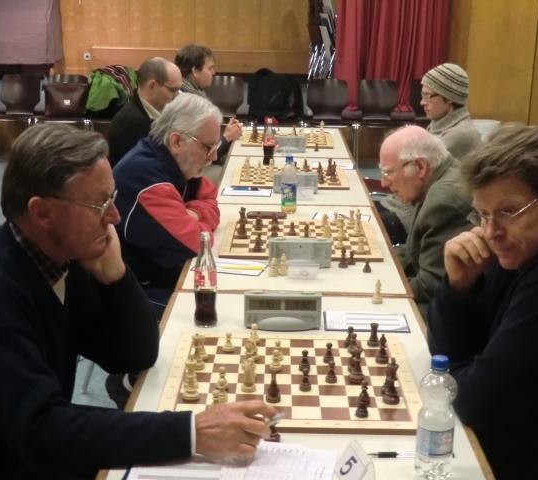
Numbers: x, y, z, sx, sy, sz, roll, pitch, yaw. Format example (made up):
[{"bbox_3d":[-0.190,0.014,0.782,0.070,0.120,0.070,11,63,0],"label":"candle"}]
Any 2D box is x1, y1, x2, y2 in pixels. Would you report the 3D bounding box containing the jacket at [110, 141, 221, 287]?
[{"bbox_3d":[-0.405,-0.071,3.060,0.470,0.580,0.560,1,14,1],"label":"jacket"}]

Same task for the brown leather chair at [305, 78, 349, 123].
[{"bbox_3d":[0.625,-1.234,9.150,0.490,0.860,0.540,1,14,1],"label":"brown leather chair"}]

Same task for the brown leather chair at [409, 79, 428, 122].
[{"bbox_3d":[1.710,-1.217,9.150,0.490,0.860,0.540,1,14,1],"label":"brown leather chair"}]

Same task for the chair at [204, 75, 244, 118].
[{"bbox_3d":[-0.482,-1.252,9.150,0.490,0.860,0.540,1,14,1],"label":"chair"}]

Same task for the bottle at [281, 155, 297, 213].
[{"bbox_3d":[0.086,-0.232,3.534,0.065,0.231,0.065,1,14,1],"label":"bottle"}]

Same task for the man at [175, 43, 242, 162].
[{"bbox_3d":[-0.480,-0.516,5.380,0.700,1.320,0.500,1,14,1],"label":"man"}]

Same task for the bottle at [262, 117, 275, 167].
[{"bbox_3d":[0.003,-0.524,4.631,0.062,0.245,0.062,1,14,1],"label":"bottle"}]

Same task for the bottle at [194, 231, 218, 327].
[{"bbox_3d":[-0.159,0.096,2.221,0.061,0.245,0.061,1,14,1],"label":"bottle"}]

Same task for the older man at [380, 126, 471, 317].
[{"bbox_3d":[0.625,0.183,3.060,0.670,1.160,0.540,1,14,1],"label":"older man"}]

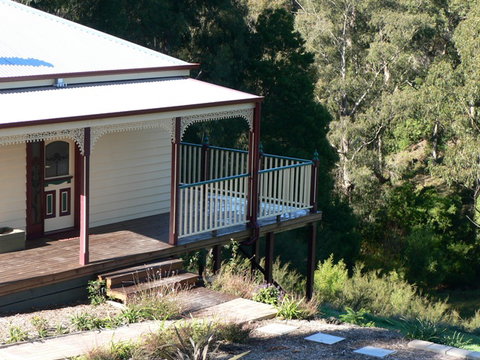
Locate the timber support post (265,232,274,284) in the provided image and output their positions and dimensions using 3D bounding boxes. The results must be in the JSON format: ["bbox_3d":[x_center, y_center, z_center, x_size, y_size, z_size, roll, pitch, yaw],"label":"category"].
[{"bbox_3d":[0.595,1.654,26.725,0.110,1.165,0.110,9,12,37],"label":"timber support post"}]

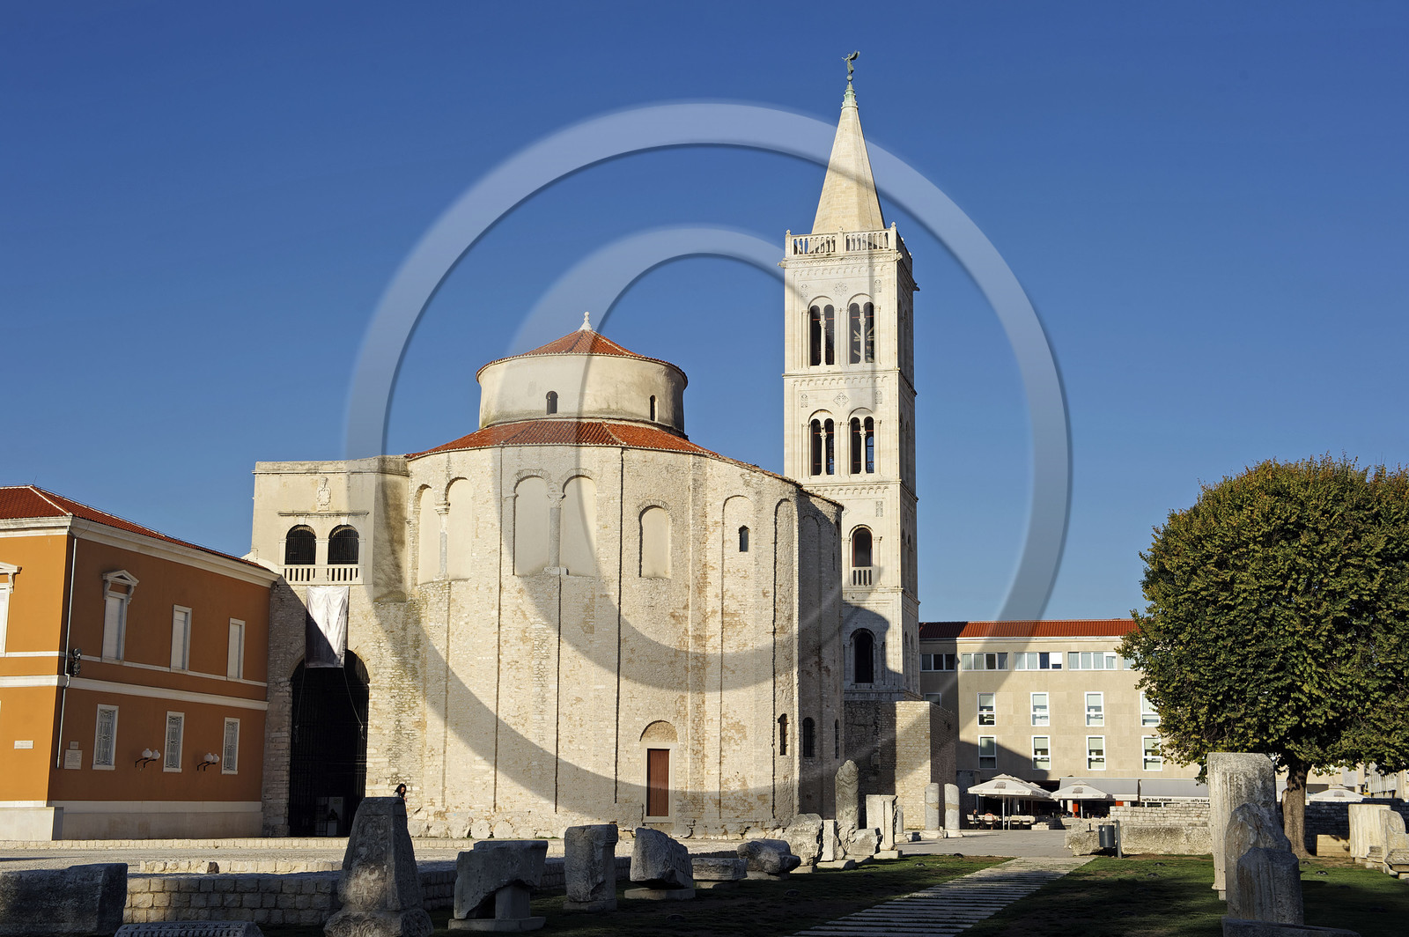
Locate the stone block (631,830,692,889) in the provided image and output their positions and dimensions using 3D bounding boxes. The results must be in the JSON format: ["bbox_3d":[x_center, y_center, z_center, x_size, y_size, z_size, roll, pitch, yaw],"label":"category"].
[{"bbox_3d":[-0.680,6.021,29.000,0.600,0.900,1.000,-4,-11,25],"label":"stone block"}]

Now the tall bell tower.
[{"bbox_3d":[10.587,-5.325,134.614,8.200,49.100,7.900,-2,-11,15],"label":"tall bell tower"}]

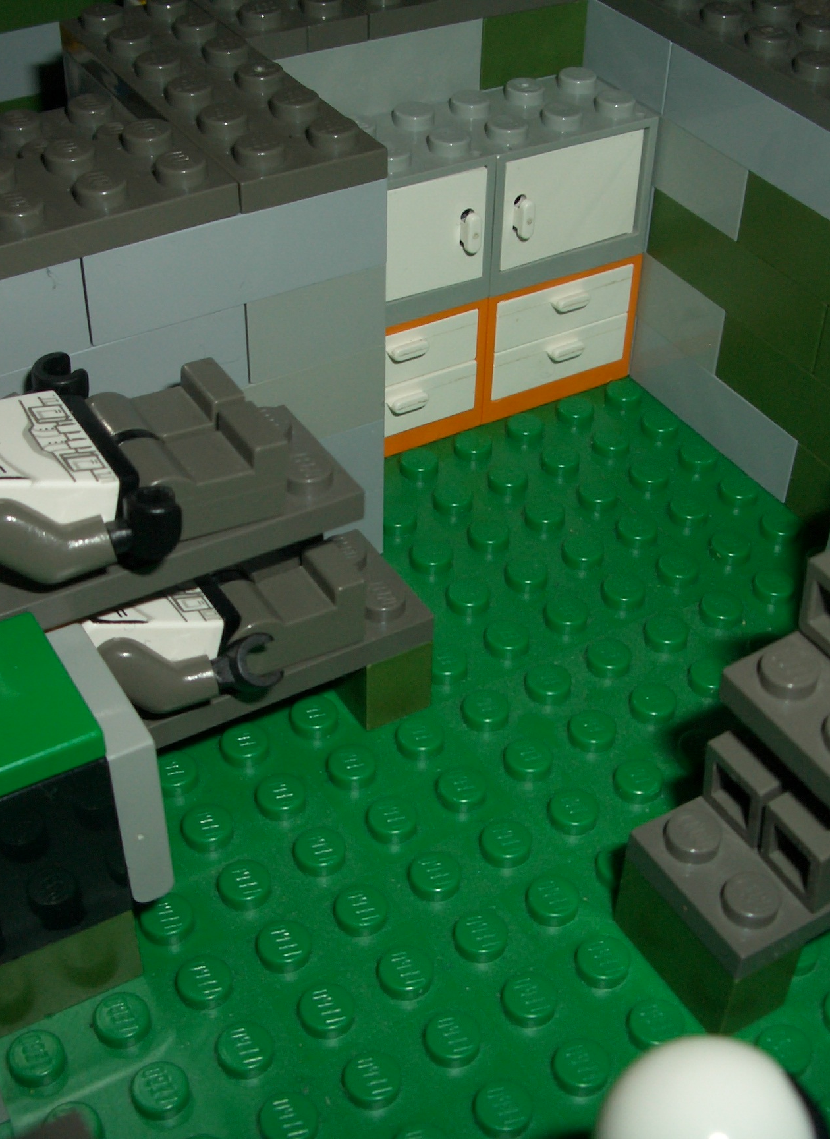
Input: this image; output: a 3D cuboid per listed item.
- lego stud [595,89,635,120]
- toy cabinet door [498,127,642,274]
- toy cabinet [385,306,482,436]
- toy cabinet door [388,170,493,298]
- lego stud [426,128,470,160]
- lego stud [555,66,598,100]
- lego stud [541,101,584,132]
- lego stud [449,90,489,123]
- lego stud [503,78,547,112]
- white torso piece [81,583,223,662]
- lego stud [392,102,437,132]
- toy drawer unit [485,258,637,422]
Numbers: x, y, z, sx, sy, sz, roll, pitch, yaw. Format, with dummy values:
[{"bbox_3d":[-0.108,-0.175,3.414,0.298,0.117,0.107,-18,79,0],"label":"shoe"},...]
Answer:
[{"bbox_3d":[0.025,-0.057,0.189,0.005,0.002,0.005,1,41,-1],"label":"lego stud"},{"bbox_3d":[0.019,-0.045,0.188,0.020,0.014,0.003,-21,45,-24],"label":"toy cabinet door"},{"bbox_3d":[-0.005,-0.027,0.197,0.024,0.019,0.016,-20,46,-24],"label":"toy cabinet"},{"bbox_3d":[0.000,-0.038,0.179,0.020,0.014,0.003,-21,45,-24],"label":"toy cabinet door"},{"bbox_3d":[0.004,-0.050,0.179,0.005,0.002,0.005,1,41,-1],"label":"lego stud"},{"bbox_3d":[0.021,-0.062,0.194,0.005,0.002,0.005,1,41,-1],"label":"lego stud"},{"bbox_3d":[0.018,-0.055,0.185,0.005,0.002,0.005,1,41,-1],"label":"lego stud"},{"bbox_3d":[0.007,-0.056,0.187,0.005,0.002,0.005,1,41,-1],"label":"lego stud"},{"bbox_3d":[0.014,-0.059,0.191,0.005,0.002,0.005,1,41,-1],"label":"lego stud"},{"bbox_3d":[-0.027,0.006,0.145,0.013,0.008,0.016,-21,45,-23],"label":"white torso piece"},{"bbox_3d":[0.000,-0.054,0.185,0.005,0.002,0.005,1,41,-1],"label":"lego stud"},{"bbox_3d":[0.016,-0.035,0.207,0.024,0.019,0.017,-21,45,-23],"label":"toy drawer unit"}]

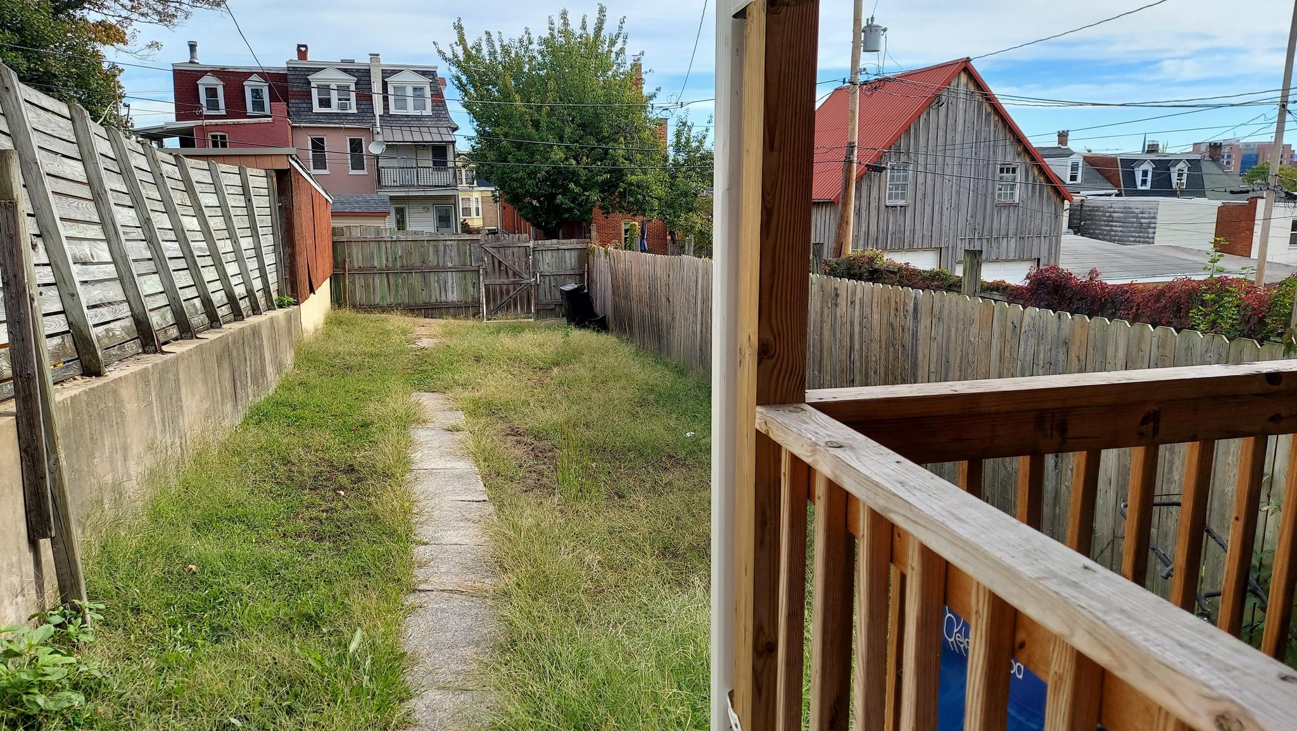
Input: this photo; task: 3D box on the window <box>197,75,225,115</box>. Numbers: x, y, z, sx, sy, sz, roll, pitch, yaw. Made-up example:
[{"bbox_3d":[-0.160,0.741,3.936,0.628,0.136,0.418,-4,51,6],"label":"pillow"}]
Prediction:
[{"bbox_3d":[-20.323,-12.585,41.800,1.220,1.920,0.850,-4,12,-18],"label":"window"}]

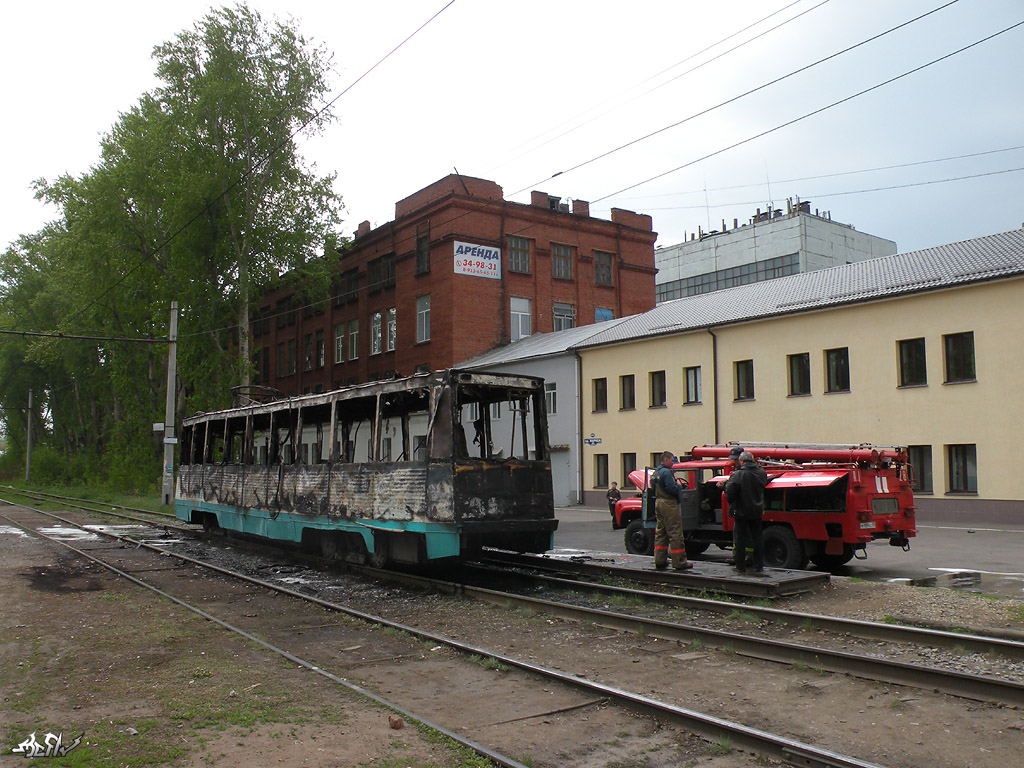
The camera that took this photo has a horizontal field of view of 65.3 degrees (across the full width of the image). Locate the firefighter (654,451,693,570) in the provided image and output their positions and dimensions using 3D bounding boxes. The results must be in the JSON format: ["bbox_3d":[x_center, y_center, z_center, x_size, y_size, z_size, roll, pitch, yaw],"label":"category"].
[{"bbox_3d":[2.472,1.951,12.460,0.550,1.790,0.500,2,-7,-25],"label":"firefighter"}]

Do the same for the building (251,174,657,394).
[{"bbox_3d":[-8.049,-0.935,70.724,18.500,20.921,37.000,4,-8,-38],"label":"building"}]

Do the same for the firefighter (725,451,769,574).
[{"bbox_3d":[3.544,1.938,12.184,0.620,1.780,0.420,2,-6,-20],"label":"firefighter"}]

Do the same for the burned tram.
[{"bbox_3d":[-4.545,1.907,17.887,2.500,3.400,15.000,4,-8,-37],"label":"burned tram"}]

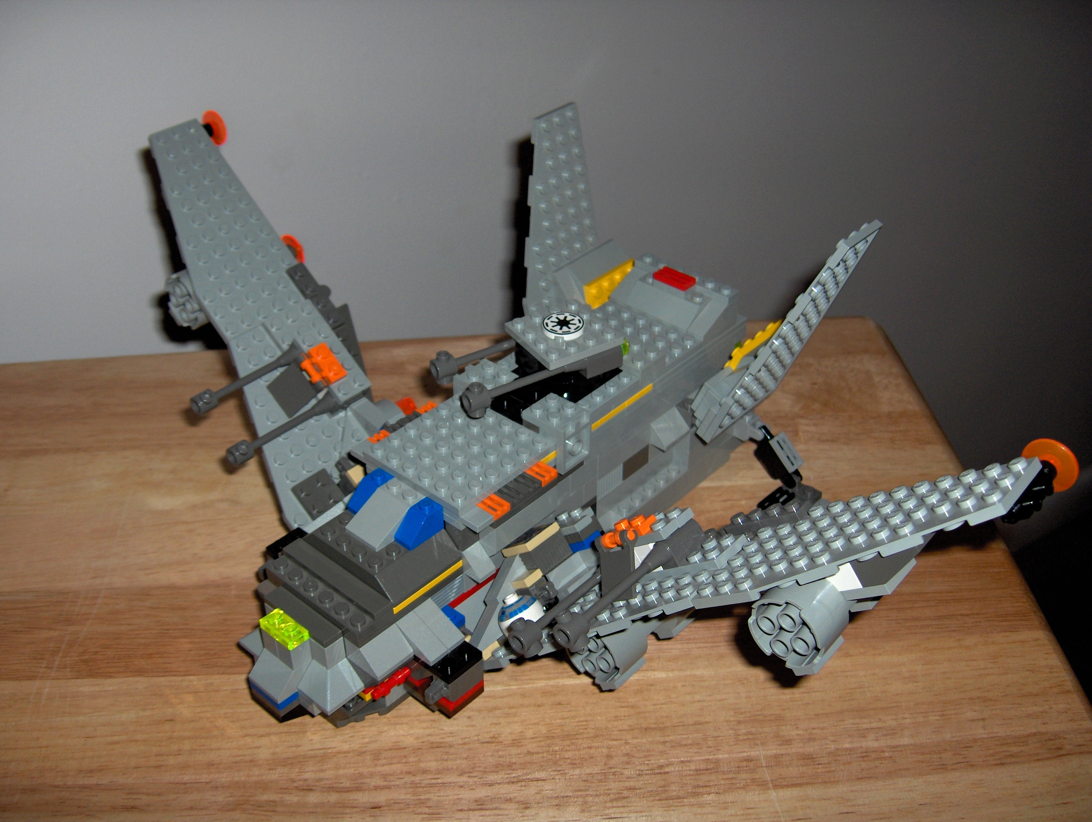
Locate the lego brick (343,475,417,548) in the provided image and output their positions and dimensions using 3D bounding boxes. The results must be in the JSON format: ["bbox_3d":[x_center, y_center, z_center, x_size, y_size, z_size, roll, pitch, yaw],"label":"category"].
[{"bbox_3d":[-0.055,0.035,0.421,0.016,0.011,0.024,27,44,33],"label":"lego brick"}]

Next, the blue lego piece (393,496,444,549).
[{"bbox_3d":[-0.043,0.038,0.417,0.008,0.011,0.016,27,44,33],"label":"blue lego piece"}]

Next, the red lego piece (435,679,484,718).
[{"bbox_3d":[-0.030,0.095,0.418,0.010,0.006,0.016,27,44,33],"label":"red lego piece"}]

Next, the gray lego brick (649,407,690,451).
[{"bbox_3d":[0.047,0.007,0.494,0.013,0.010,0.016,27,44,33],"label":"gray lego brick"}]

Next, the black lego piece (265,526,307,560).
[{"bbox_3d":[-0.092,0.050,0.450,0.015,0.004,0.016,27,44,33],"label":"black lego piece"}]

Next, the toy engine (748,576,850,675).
[{"bbox_3d":[0.070,0.058,0.336,0.017,0.025,0.025,-35,9,-37],"label":"toy engine"}]

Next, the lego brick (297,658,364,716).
[{"bbox_3d":[-0.072,0.089,0.407,0.016,0.010,0.016,27,44,33],"label":"lego brick"}]

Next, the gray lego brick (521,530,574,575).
[{"bbox_3d":[0.000,0.052,0.444,0.016,0.010,0.008,-34,7,-37],"label":"gray lego brick"}]

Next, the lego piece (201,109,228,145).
[{"bbox_3d":[-0.147,-0.126,0.548,0.005,0.016,0.016,-33,86,-35],"label":"lego piece"}]

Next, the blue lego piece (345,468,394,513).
[{"bbox_3d":[-0.061,0.028,0.426,0.008,0.011,0.016,27,44,33],"label":"blue lego piece"}]

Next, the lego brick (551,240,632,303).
[{"bbox_3d":[0.023,-0.060,0.531,0.011,0.016,0.037,16,37,41],"label":"lego brick"}]

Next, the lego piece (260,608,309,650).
[{"bbox_3d":[-0.086,0.072,0.404,0.016,0.005,0.008,27,44,33],"label":"lego piece"}]

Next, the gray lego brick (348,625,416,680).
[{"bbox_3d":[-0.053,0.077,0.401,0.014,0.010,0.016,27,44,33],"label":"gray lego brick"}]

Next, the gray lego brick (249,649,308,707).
[{"bbox_3d":[-0.087,0.085,0.405,0.016,0.010,0.014,27,44,33],"label":"gray lego brick"}]

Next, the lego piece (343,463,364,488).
[{"bbox_3d":[-0.070,0.025,0.465,0.008,0.003,0.008,-33,82,-37],"label":"lego piece"}]

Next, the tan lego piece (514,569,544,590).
[{"bbox_3d":[-0.006,0.059,0.433,0.008,0.003,0.008,-35,9,-37],"label":"tan lego piece"}]

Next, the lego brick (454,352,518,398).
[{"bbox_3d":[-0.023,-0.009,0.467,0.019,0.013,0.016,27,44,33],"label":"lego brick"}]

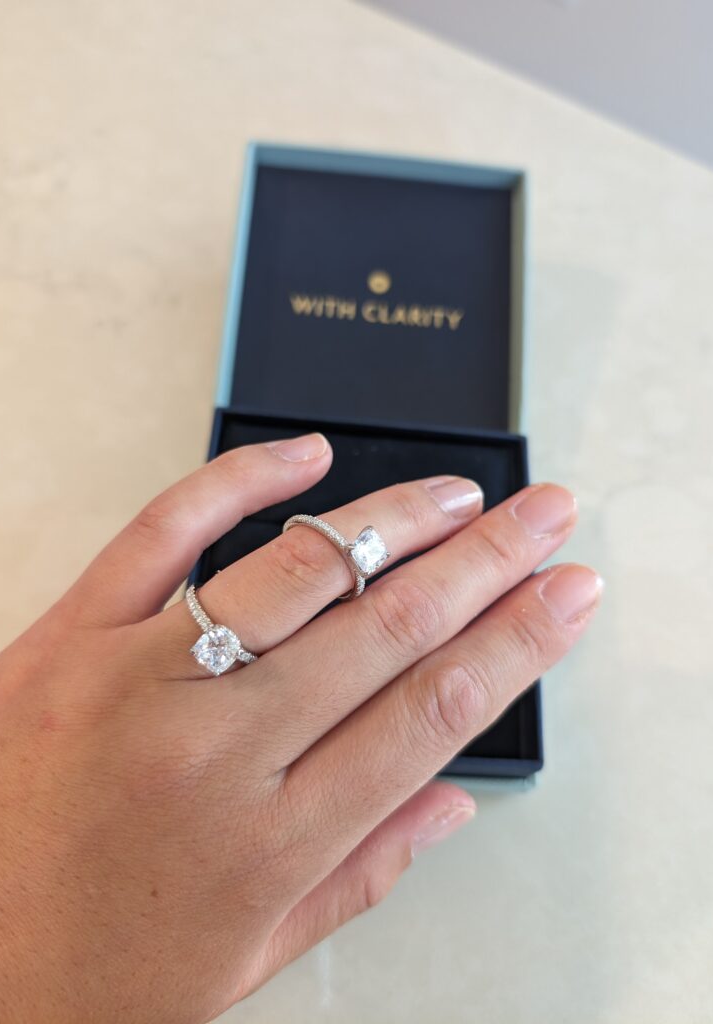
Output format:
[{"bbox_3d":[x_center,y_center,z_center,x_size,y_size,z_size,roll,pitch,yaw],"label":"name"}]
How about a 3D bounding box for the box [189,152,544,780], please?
[{"bbox_3d":[0.004,-0.024,0.216,0.092,0.035,0.192,5,69,-2],"label":"box"}]

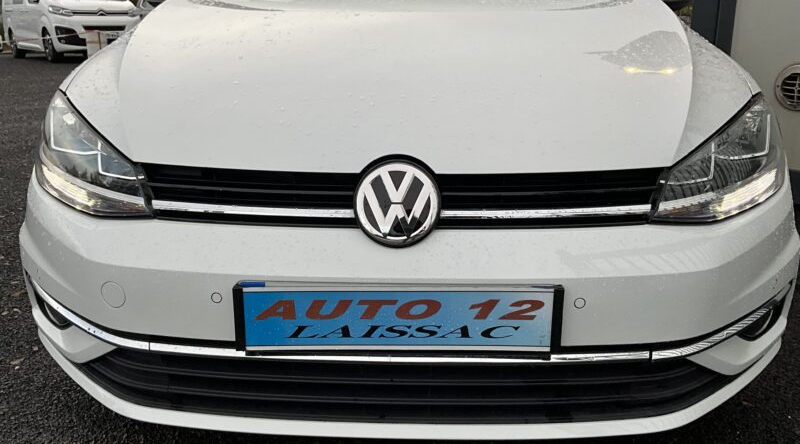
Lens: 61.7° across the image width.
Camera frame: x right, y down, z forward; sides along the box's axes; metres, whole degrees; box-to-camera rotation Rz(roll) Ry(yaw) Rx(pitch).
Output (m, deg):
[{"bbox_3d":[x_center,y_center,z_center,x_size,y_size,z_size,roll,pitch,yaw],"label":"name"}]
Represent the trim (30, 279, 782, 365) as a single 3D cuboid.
[{"bbox_3d":[0.003,0.175,1.246,1.540,0.075,0.260,1,16,2],"label":"trim"}]

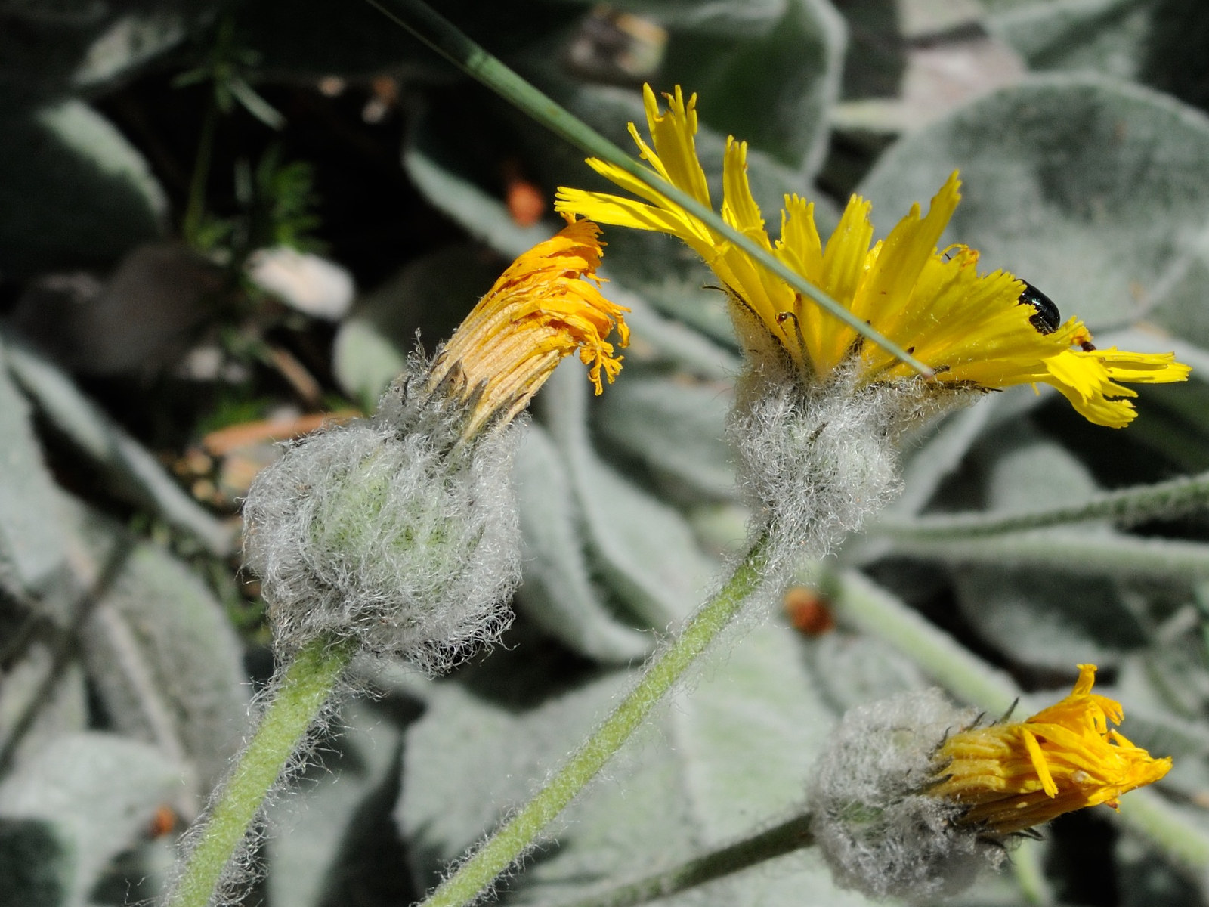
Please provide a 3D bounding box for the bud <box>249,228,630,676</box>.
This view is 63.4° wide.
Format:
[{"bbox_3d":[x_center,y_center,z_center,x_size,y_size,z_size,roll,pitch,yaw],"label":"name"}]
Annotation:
[{"bbox_3d":[-0.011,0.000,0.067,0.020,0.035,0.020,34,0,0],"label":"bud"}]

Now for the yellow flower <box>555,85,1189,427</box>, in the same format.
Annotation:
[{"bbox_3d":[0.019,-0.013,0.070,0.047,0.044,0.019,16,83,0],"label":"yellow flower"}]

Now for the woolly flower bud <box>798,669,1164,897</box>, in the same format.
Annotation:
[{"bbox_3d":[0.032,0.027,0.080,0.030,0.019,0.019,-12,0,0],"label":"woolly flower bud"}]

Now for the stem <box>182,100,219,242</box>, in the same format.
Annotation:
[{"bbox_3d":[-0.050,-0.034,0.120,0.002,0.018,0.002,11,9,0],"label":"stem"}]

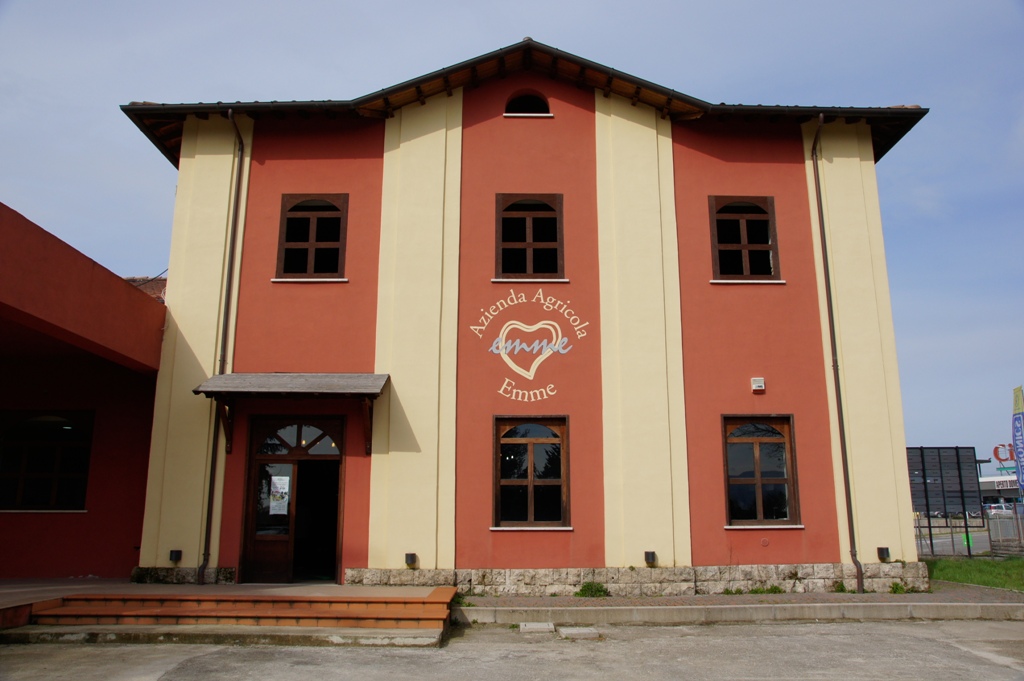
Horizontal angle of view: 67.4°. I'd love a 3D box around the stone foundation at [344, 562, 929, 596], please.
[{"bbox_3d":[2.225,4.229,13.565,10.280,0.504,0.250,0,-12,-1],"label":"stone foundation"}]

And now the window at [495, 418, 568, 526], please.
[{"bbox_3d":[0.358,2.367,13.970,1.371,1.978,0.160,0,-12,-1],"label":"window"}]

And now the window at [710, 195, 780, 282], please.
[{"bbox_3d":[4.521,-1.974,14.972,1.312,1.738,0.160,0,-12,-1],"label":"window"}]

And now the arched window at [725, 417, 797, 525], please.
[{"bbox_3d":[4.545,2.369,14.059,1.324,1.964,0.160,0,-12,-1],"label":"arched window"}]

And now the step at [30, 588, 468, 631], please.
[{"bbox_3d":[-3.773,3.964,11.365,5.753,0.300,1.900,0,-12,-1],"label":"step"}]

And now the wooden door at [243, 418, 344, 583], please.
[{"bbox_3d":[-3.900,2.847,13.806,1.743,2.891,0.250,0,-12,-1],"label":"wooden door"}]

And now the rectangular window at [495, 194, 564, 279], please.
[{"bbox_3d":[0.348,-2.007,14.890,1.335,1.739,0.160,0,-12,-1],"label":"rectangular window"}]

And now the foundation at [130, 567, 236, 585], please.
[{"bbox_3d":[-5.695,4.098,13.408,1.822,0.278,0.220,0,-12,-1],"label":"foundation"}]

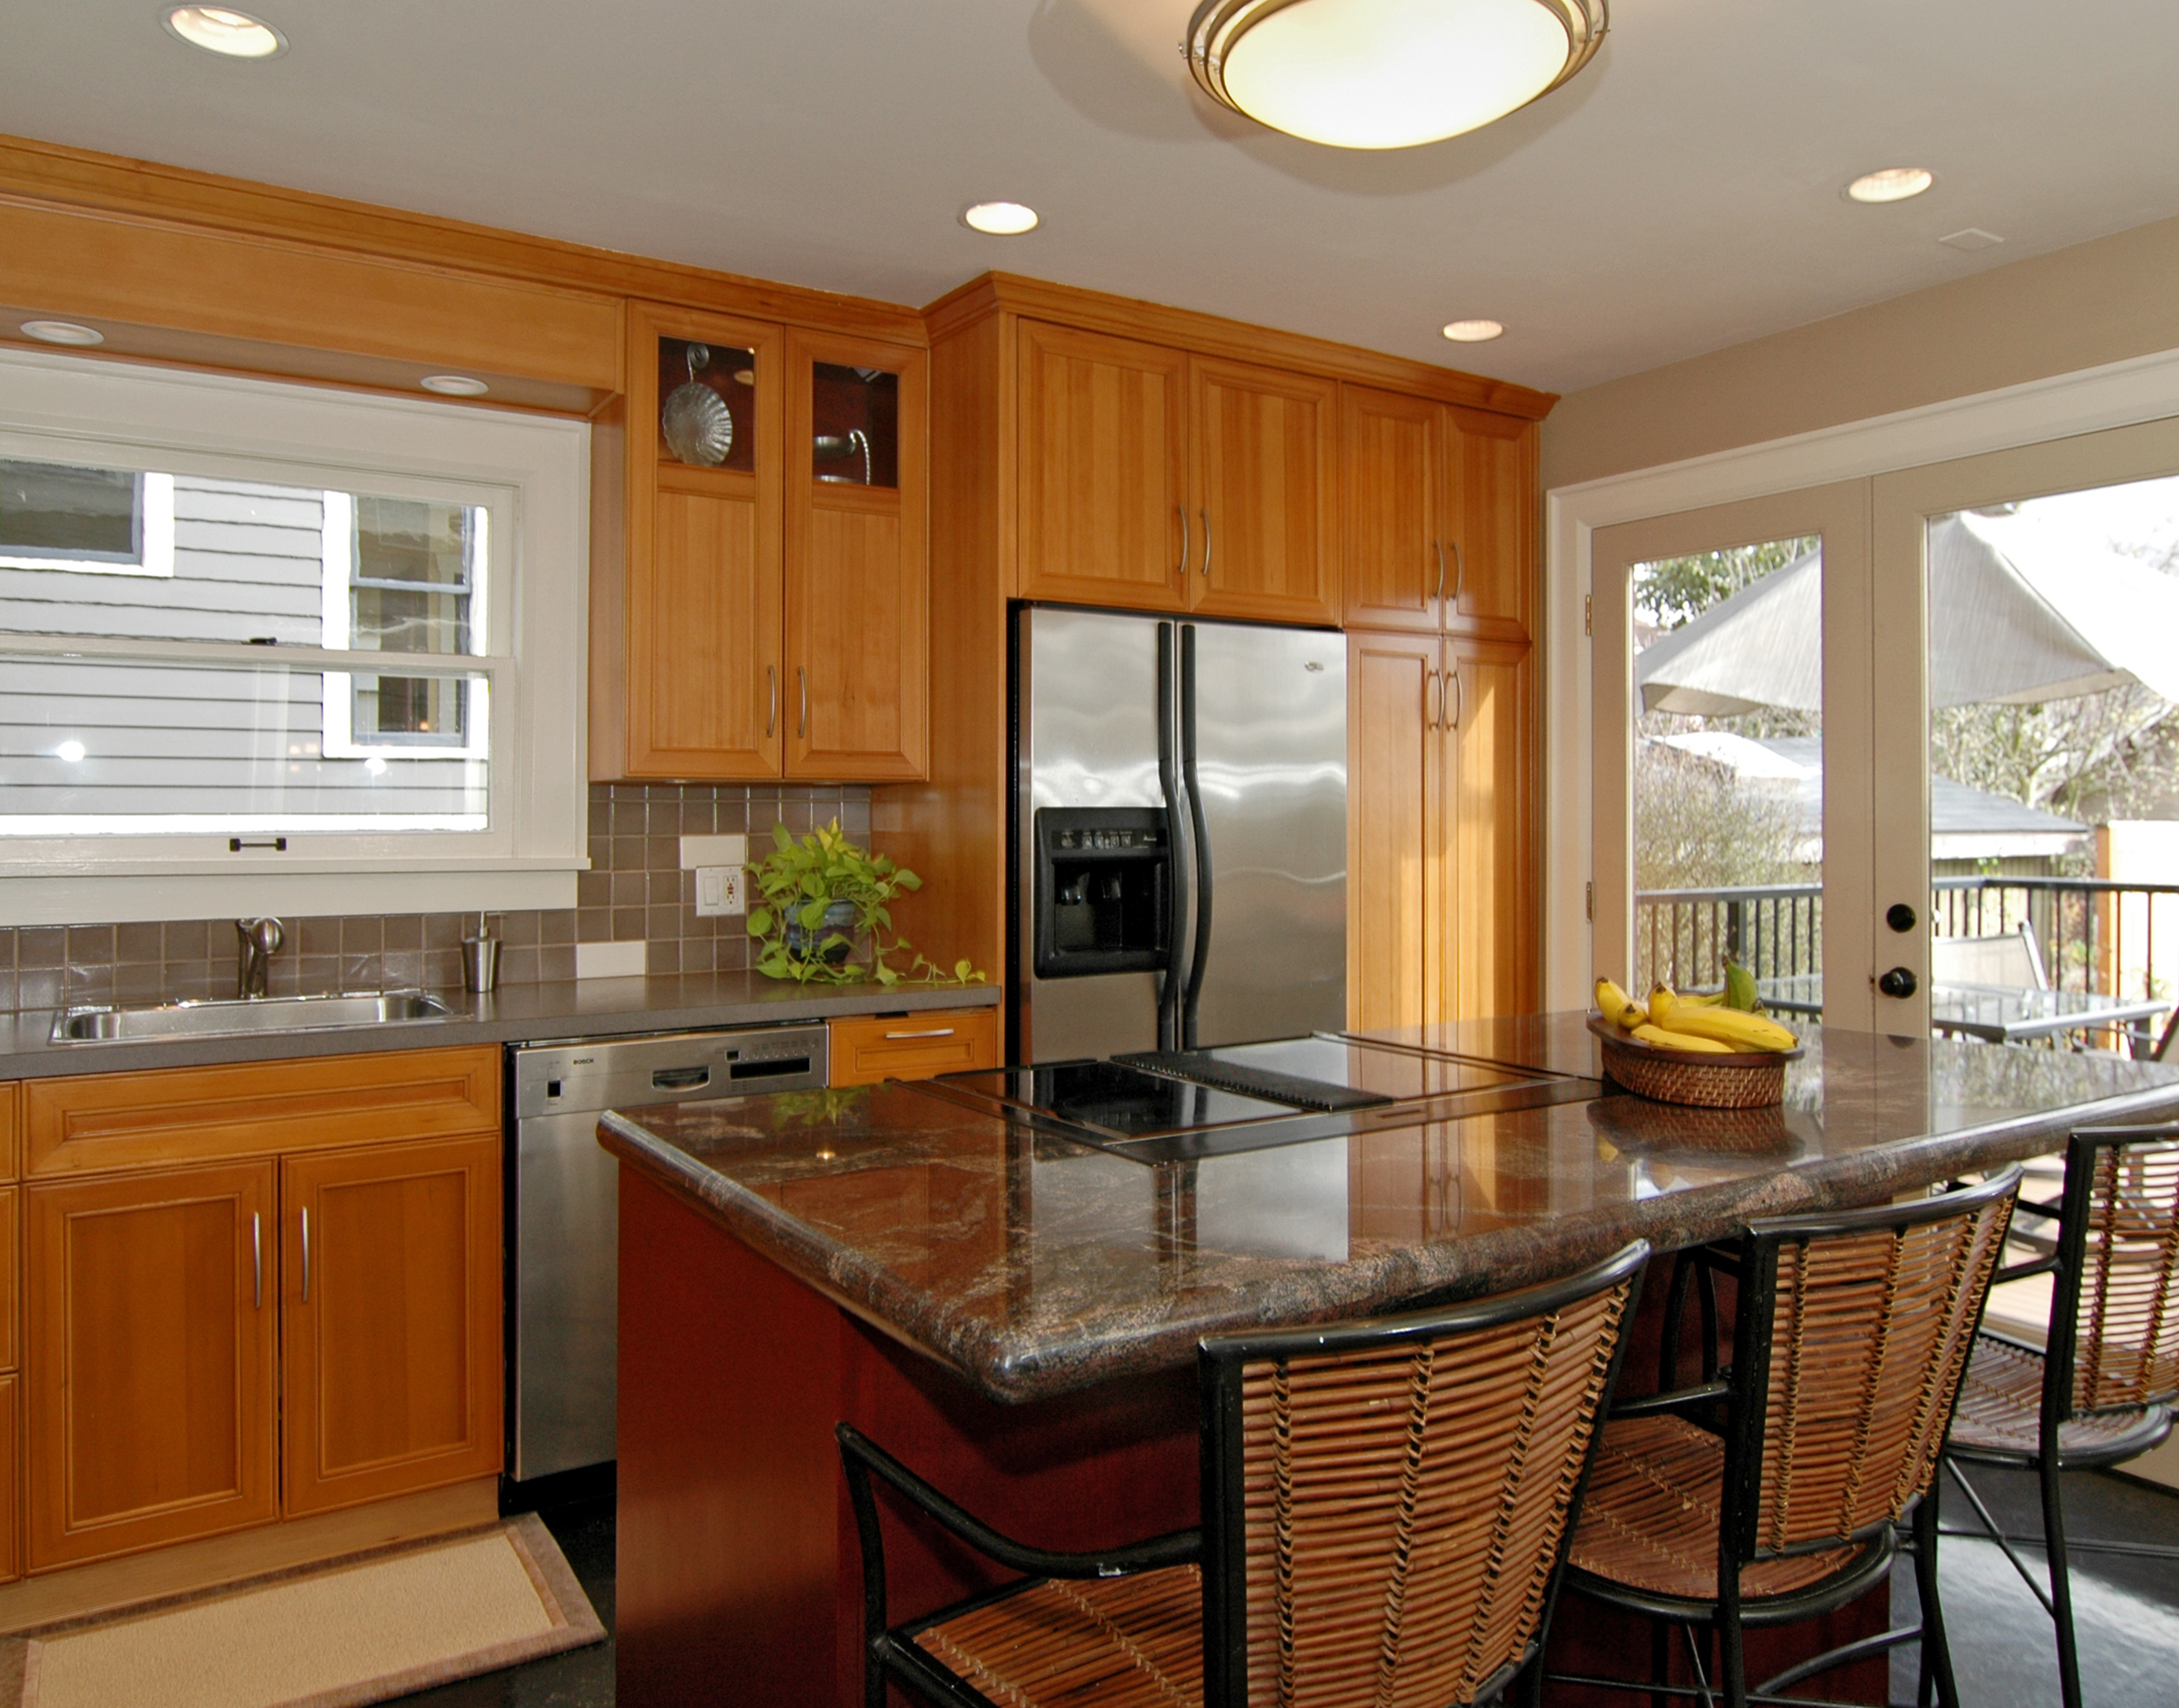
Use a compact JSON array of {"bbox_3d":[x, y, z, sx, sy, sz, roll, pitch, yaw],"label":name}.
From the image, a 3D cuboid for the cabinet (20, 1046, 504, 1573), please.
[{"bbox_3d":[-1.512,0.724,2.759,0.706,0.774,0.629,-1,1,-32],"label":"cabinet"}]

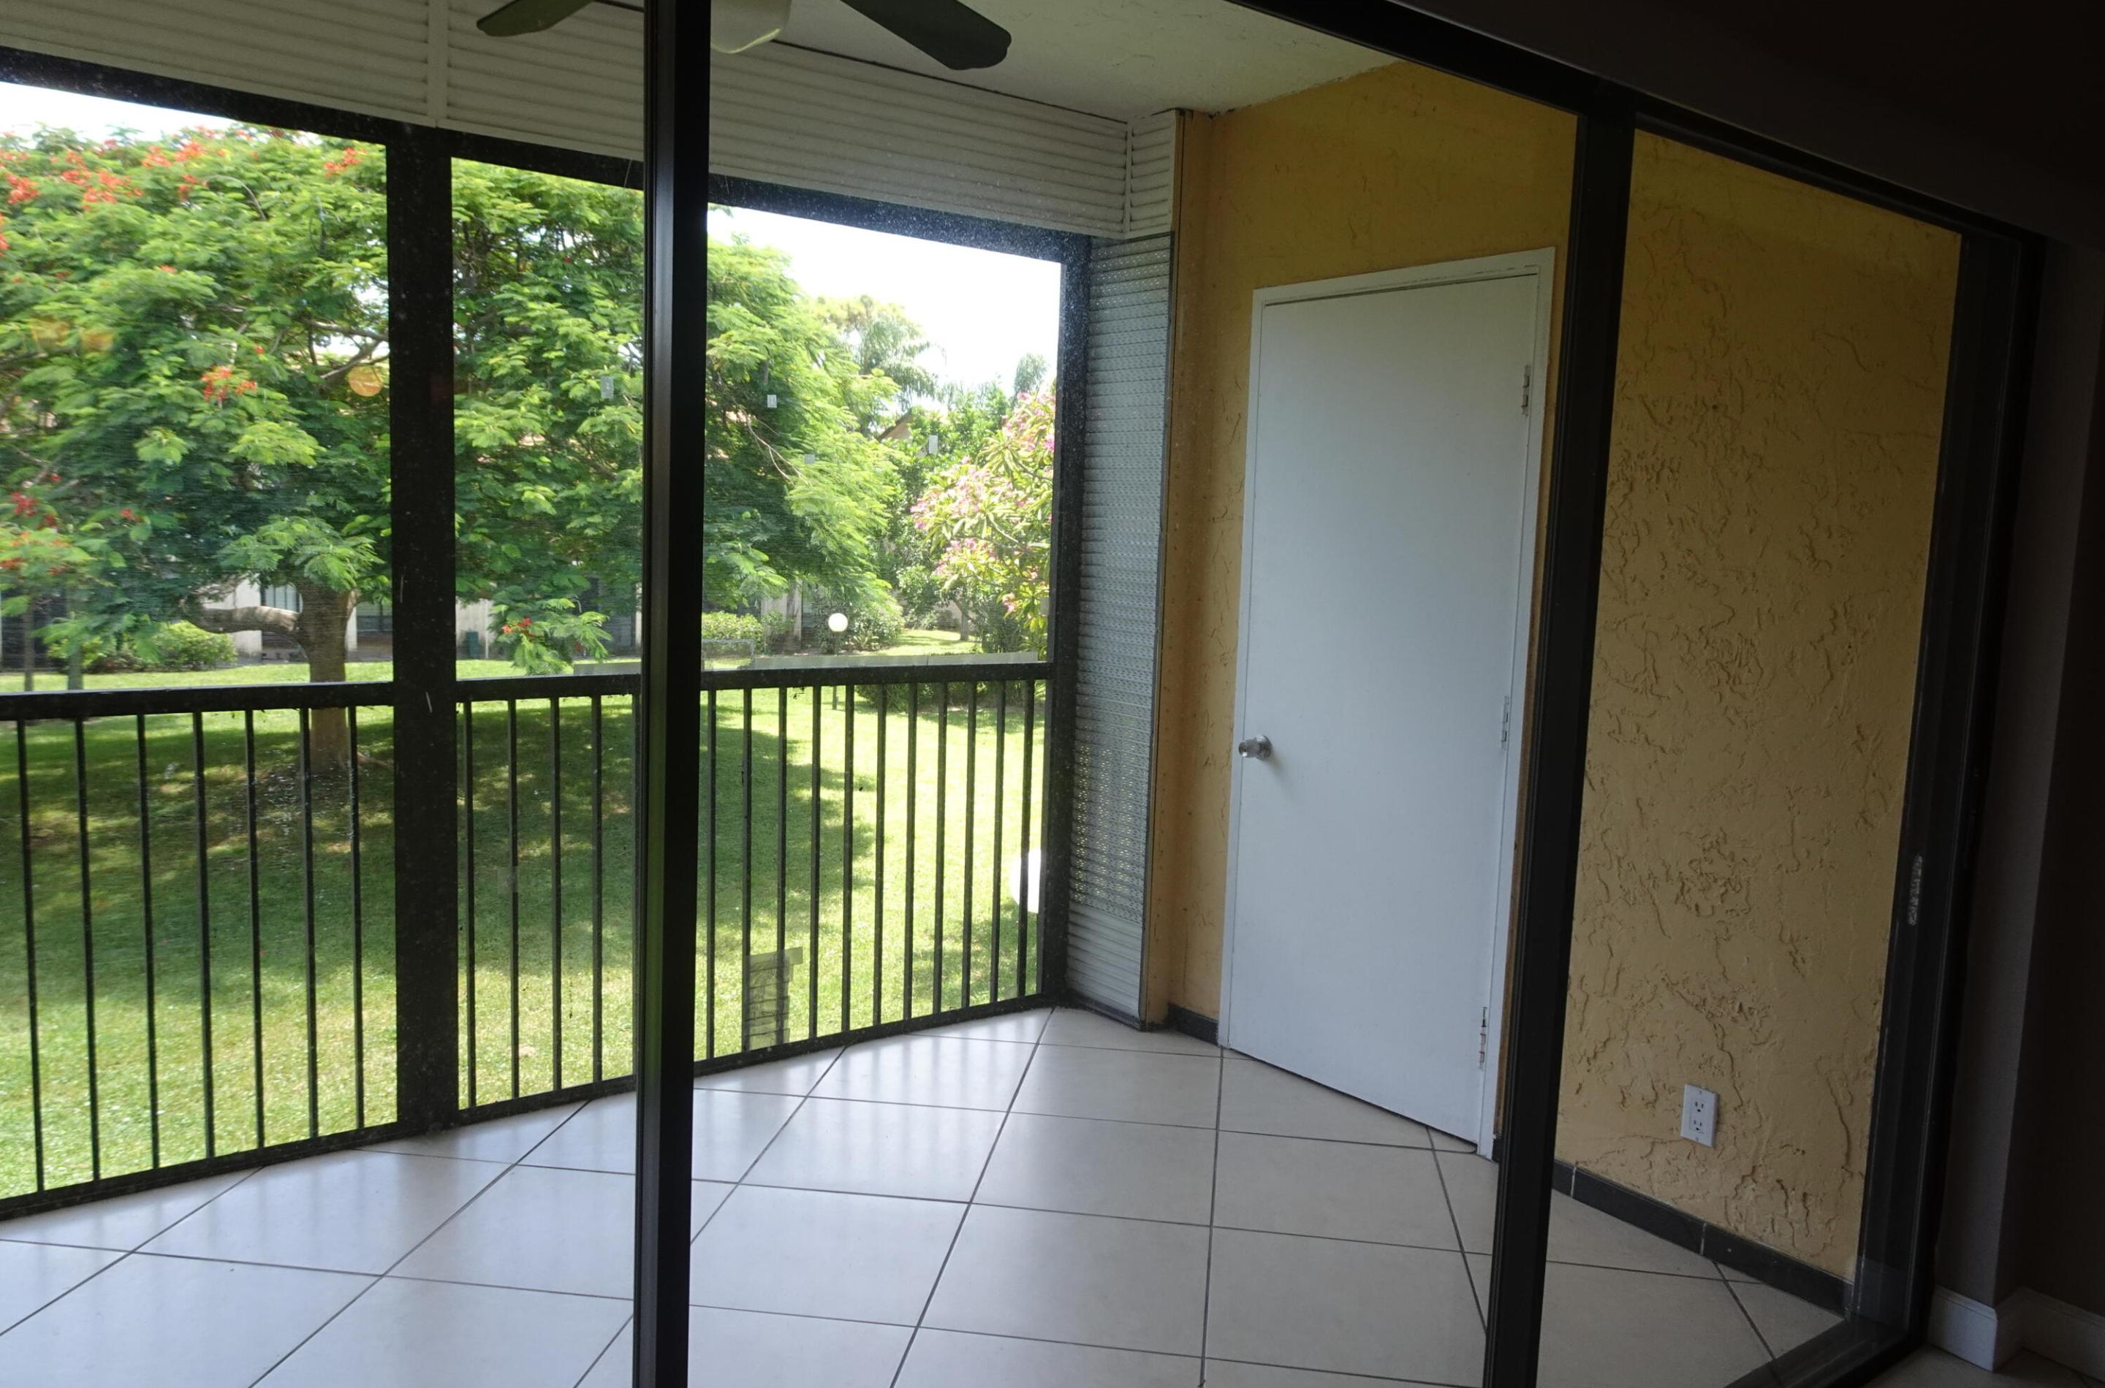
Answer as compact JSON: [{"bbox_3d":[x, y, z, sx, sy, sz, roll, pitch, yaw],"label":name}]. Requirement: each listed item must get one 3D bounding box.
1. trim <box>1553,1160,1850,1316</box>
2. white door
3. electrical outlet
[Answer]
[{"bbox_3d":[1.305,1.117,3.076,0.015,0.075,0.721,-4,9,-38],"label":"trim"},{"bbox_3d":[0.790,0.027,3.664,0.050,2.050,0.853,-4,9,-38],"label":"white door"},{"bbox_3d":[1.335,0.871,3.011,0.010,0.115,0.070,-4,9,-38],"label":"electrical outlet"}]

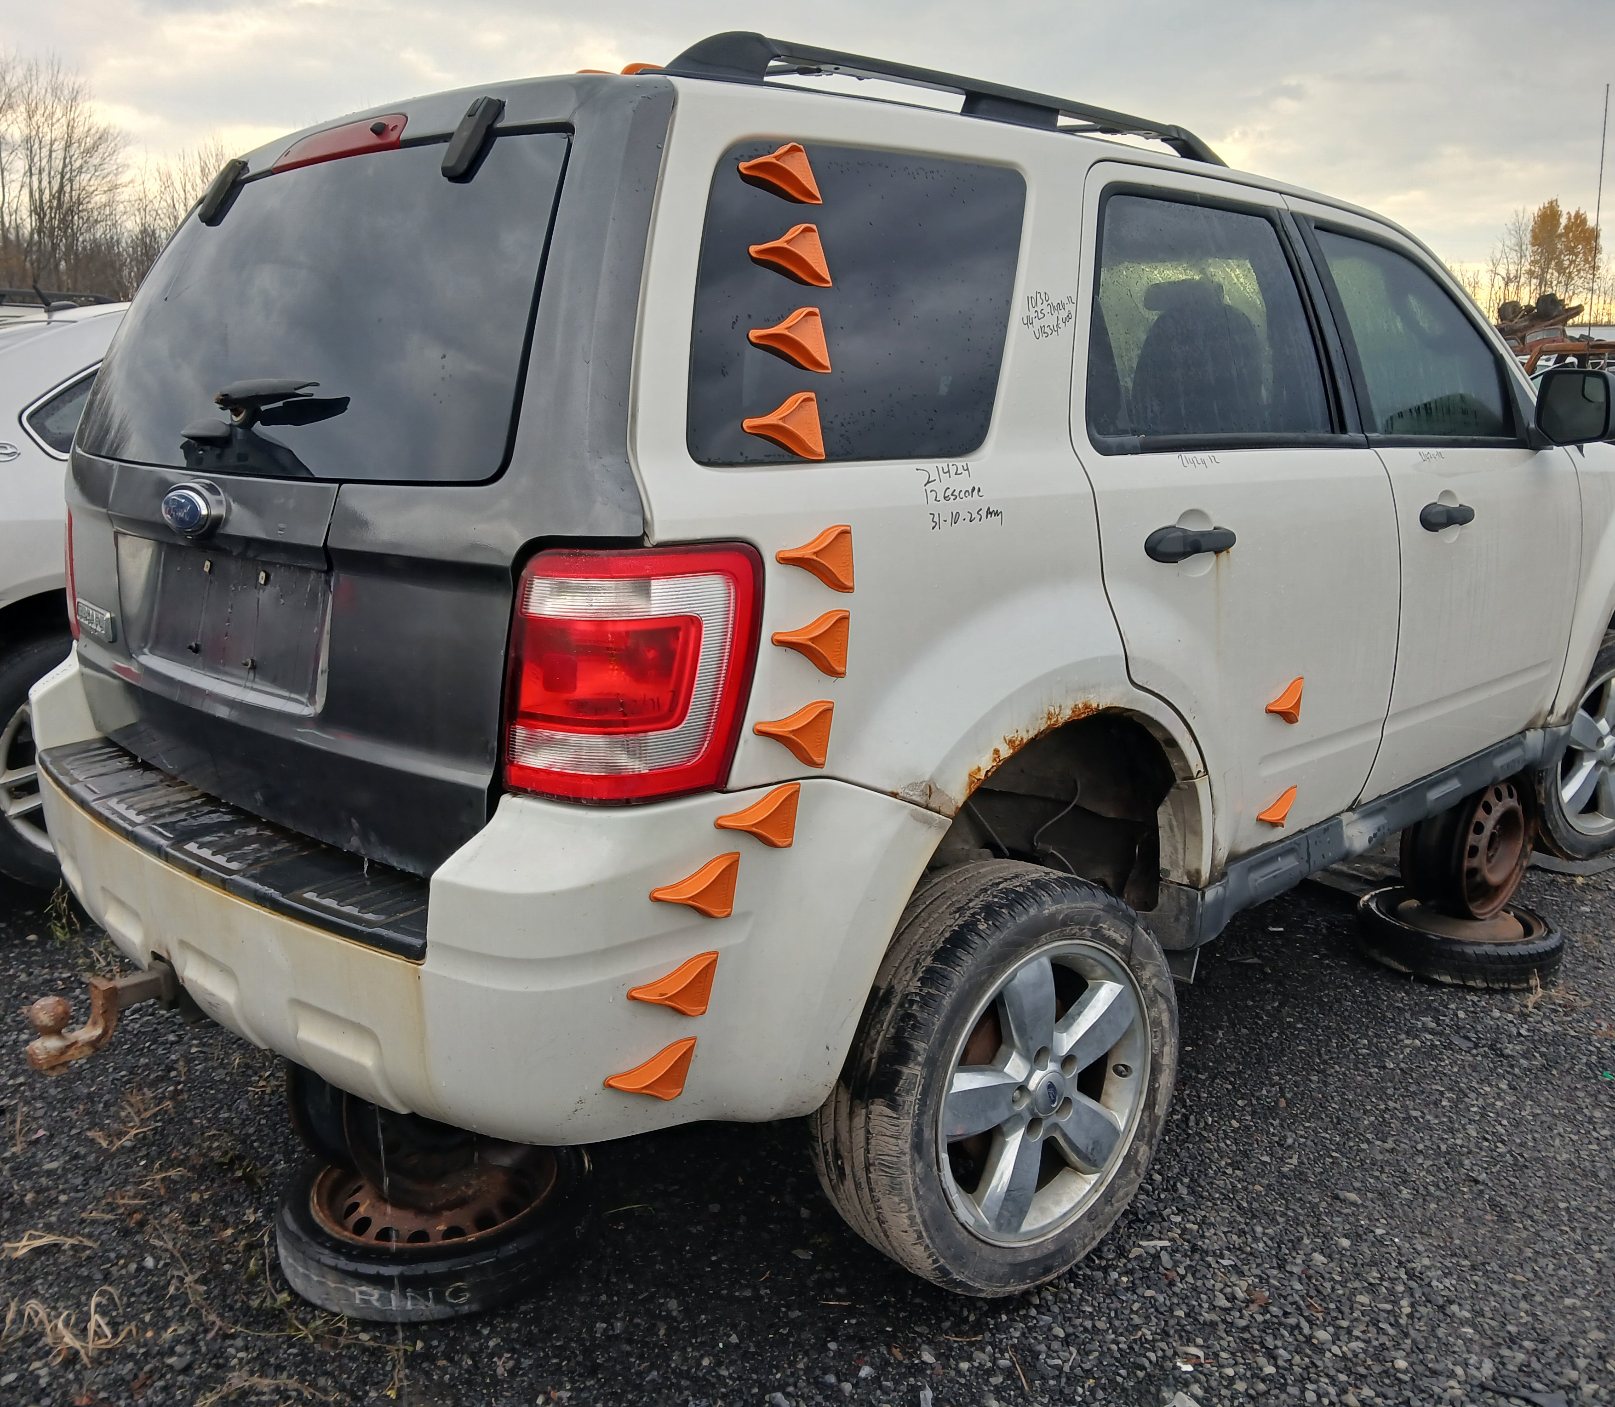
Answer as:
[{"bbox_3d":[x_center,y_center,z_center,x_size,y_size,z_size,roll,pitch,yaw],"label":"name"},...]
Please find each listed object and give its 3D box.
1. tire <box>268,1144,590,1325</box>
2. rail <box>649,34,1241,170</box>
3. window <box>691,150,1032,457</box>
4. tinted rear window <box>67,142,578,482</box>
[{"bbox_3d":[-0.637,0.875,2.444,0.540,0.125,0.540,-1,14,0],"label":"tire"},{"bbox_3d":[0.299,-0.874,2.094,1.300,0.075,0.060,-13,18,-43],"label":"rail"},{"bbox_3d":[0.076,-0.480,1.696,0.645,0.390,0.040,-10,3,-42],"label":"window"},{"bbox_3d":[-0.729,-0.547,1.986,1.310,0.485,0.090,12,-10,43],"label":"tinted rear window"}]

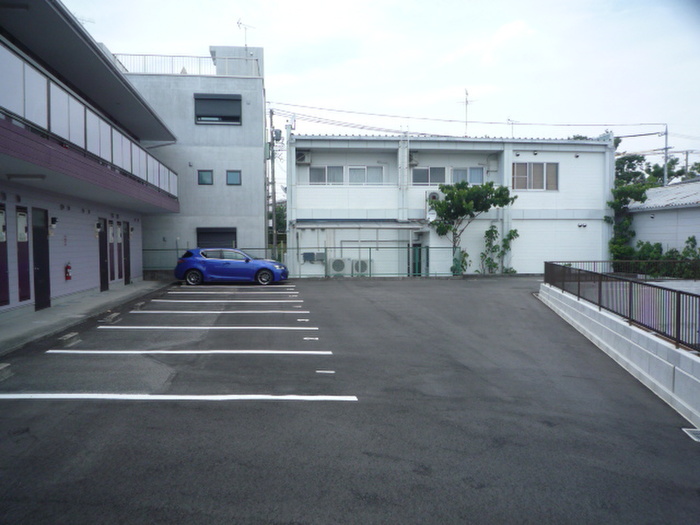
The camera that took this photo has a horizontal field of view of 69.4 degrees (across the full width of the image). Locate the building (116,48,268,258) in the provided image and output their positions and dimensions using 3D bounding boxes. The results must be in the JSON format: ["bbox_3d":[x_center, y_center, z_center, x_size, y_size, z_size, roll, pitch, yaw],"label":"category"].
[{"bbox_3d":[-7.658,-4.529,26.250,6.600,10.350,8.000,-1,2,-8],"label":"building"}]

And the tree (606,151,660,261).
[{"bbox_3d":[13.894,-2.395,24.680,2.600,5.800,2.600,-1,2,-7],"label":"tree"}]

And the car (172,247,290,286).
[{"bbox_3d":[-4.594,0.088,19.770,4.330,1.430,1.770,-1,2,-8],"label":"car"}]

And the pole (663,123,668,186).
[{"bbox_3d":[22.409,-4.851,35.799,0.280,9.700,0.280,-1,2,-7],"label":"pole"}]

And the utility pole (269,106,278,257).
[{"bbox_3d":[-5.738,-5.833,38.757,0.400,11.700,0.400,-1,2,-7],"label":"utility pole"}]

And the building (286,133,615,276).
[{"bbox_3d":[4.457,-2.833,27.932,15.800,6.500,8.500,-1,2,-7],"label":"building"}]

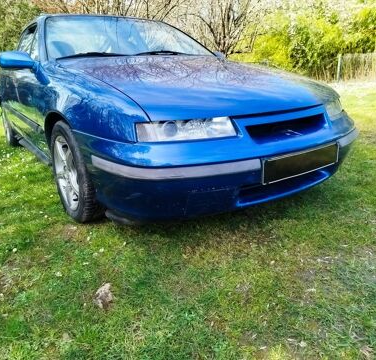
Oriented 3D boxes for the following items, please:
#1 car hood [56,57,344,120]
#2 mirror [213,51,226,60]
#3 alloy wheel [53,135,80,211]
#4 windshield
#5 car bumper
[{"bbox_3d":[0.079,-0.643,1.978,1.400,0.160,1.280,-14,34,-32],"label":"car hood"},{"bbox_3d":[0.297,-1.119,3.051,0.210,0.110,0.130,-14,22,-32],"label":"mirror"},{"bbox_3d":[-0.596,-0.045,1.875,0.180,0.430,0.430,-14,22,-32],"label":"alloy wheel"},{"bbox_3d":[-0.452,-1.137,2.616,1.380,0.130,0.820,-14,48,-32],"label":"windshield"},{"bbox_3d":[0.372,-0.109,1.724,1.670,0.360,0.570,-14,22,-32],"label":"car bumper"}]

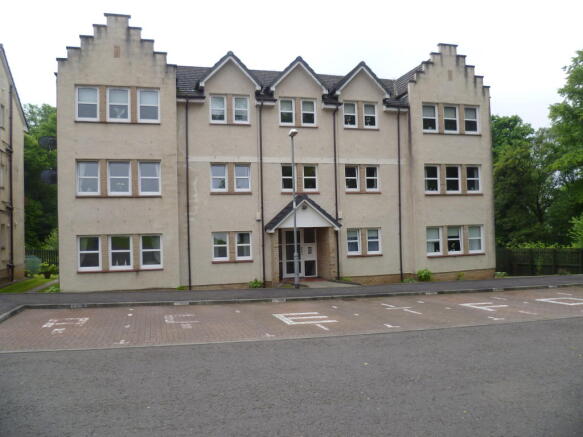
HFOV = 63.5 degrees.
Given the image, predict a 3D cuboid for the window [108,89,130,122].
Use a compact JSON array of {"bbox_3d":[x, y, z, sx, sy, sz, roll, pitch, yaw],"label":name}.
[{"bbox_3d":[-6.207,-4.050,16.903,0.820,1.210,0.140,-1,-1,-16],"label":"window"}]

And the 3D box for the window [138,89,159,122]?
[{"bbox_3d":[-5.300,-4.183,17.502,0.800,1.232,0.120,-1,-1,-15],"label":"window"}]

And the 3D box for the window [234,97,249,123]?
[{"bbox_3d":[-2.024,-4.313,18.830,0.657,1.083,0.120,-1,-1,-15],"label":"window"}]

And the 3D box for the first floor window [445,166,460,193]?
[{"bbox_3d":[7.054,-1.678,20.418,0.762,1.215,0.120,-1,-1,-15],"label":"first floor window"}]

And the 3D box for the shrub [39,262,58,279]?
[{"bbox_3d":[-10.856,2.323,21.063,0.811,0.726,0.900,-1,-1,-16],"label":"shrub"}]

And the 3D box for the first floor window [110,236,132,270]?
[{"bbox_3d":[-6.232,1.255,17.305,0.790,1.240,0.120,-1,-1,-16],"label":"first floor window"}]

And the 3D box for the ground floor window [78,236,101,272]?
[{"bbox_3d":[-7.207,1.254,16.865,0.800,1.232,0.120,-1,-1,-15],"label":"ground floor window"}]

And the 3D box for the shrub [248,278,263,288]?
[{"bbox_3d":[-1.356,2.474,17.878,0.461,0.342,0.435,-1,-1,-15],"label":"shrub"}]

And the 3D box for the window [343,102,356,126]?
[{"bbox_3d":[2.492,-4.402,20.025,0.657,1.083,0.120,-1,-1,-15],"label":"window"}]

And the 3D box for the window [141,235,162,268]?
[{"bbox_3d":[-5.201,1.242,17.592,0.790,1.240,0.120,-1,-1,-16],"label":"window"}]

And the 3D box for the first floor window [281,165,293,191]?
[{"bbox_3d":[-0.089,-1.659,19.485,0.670,1.120,0.120,-1,-1,-16],"label":"first floor window"}]

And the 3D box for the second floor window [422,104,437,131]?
[{"bbox_3d":[5.999,-4.306,20.401,0.820,1.210,0.140,-1,-1,-16],"label":"second floor window"}]

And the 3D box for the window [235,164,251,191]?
[{"bbox_3d":[-1.958,-1.615,18.781,0.657,1.083,0.120,-1,-1,-15],"label":"window"}]

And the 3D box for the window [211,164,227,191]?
[{"bbox_3d":[-2.791,-1.550,18.228,0.670,1.080,0.140,-1,-1,-16],"label":"window"}]

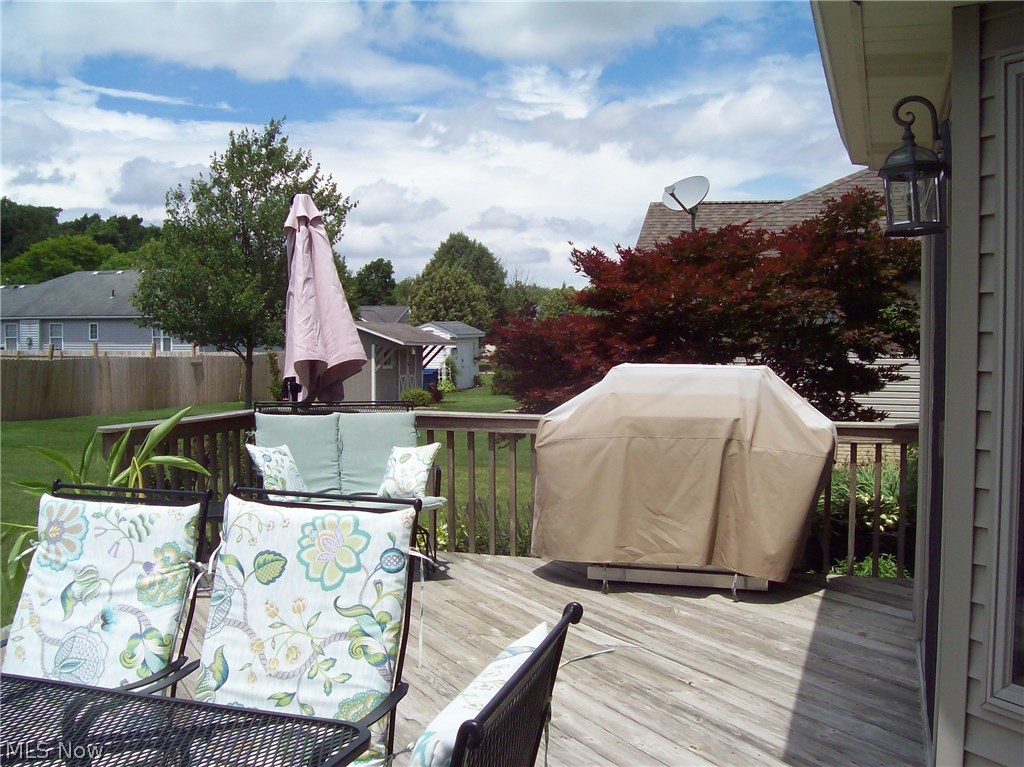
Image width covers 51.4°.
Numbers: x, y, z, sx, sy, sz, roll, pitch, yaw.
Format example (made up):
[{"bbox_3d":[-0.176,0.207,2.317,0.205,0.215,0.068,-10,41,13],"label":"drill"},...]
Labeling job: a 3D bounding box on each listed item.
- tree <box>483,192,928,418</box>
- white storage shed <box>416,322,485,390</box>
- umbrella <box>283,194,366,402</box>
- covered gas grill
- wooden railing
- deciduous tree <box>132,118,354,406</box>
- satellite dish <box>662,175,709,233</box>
[{"bbox_3d":[2.175,-0.031,11.000,4.600,4.000,4.200,1,3,16],"label":"tree"},{"bbox_3d":[-2.650,-1.138,42.200,2.300,2.620,3.000,1,3,18],"label":"white storage shed"},{"bbox_3d":[-1.242,-0.072,7.067,0.550,2.346,0.480,1,3,16],"label":"umbrella"},{"bbox_3d":[1.021,0.527,6.119,1.700,1.240,0.680,1,3,16],"label":"covered gas grill"},{"bbox_3d":[0.016,0.690,6.061,4.450,0.940,1.550,1,3,16],"label":"wooden railing"},{"bbox_3d":[-7.063,-3.078,28.000,5.900,7.800,5.700,0,3,0],"label":"deciduous tree"},{"bbox_3d":[2.803,-2.867,17.000,0.800,0.950,0.700,2,4,37],"label":"satellite dish"}]

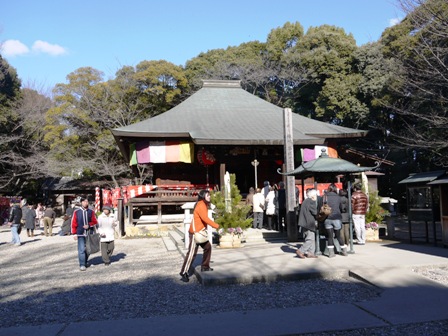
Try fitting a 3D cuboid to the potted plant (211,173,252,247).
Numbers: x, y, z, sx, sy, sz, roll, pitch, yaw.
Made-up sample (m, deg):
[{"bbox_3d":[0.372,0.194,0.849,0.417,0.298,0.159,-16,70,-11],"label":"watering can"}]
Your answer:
[{"bbox_3d":[0.219,1.214,10.600,1.150,2.080,1.050,0,-5,-9],"label":"potted plant"}]

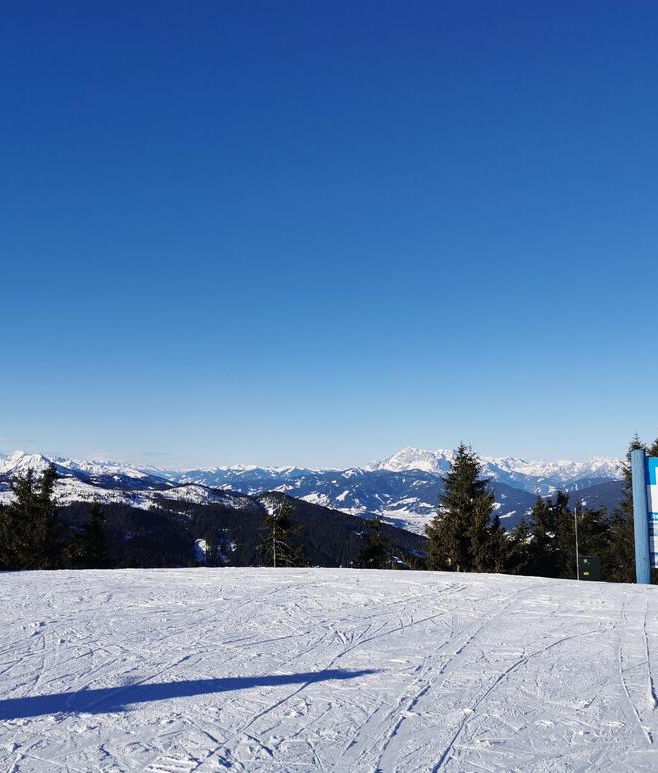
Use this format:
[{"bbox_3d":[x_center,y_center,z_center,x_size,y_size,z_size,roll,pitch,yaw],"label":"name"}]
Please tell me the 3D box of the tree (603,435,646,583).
[{"bbox_3d":[9.750,4.066,25.720,2.006,5.055,2.006,0,-6,0],"label":"tree"}]

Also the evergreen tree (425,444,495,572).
[{"bbox_3d":[5.304,5.138,32.647,2.875,5.551,2.875,0,-6,0],"label":"evergreen tree"}]

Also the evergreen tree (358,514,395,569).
[{"bbox_3d":[2.447,8.180,41.383,1.881,3.143,1.881,0,-6,0],"label":"evergreen tree"}]

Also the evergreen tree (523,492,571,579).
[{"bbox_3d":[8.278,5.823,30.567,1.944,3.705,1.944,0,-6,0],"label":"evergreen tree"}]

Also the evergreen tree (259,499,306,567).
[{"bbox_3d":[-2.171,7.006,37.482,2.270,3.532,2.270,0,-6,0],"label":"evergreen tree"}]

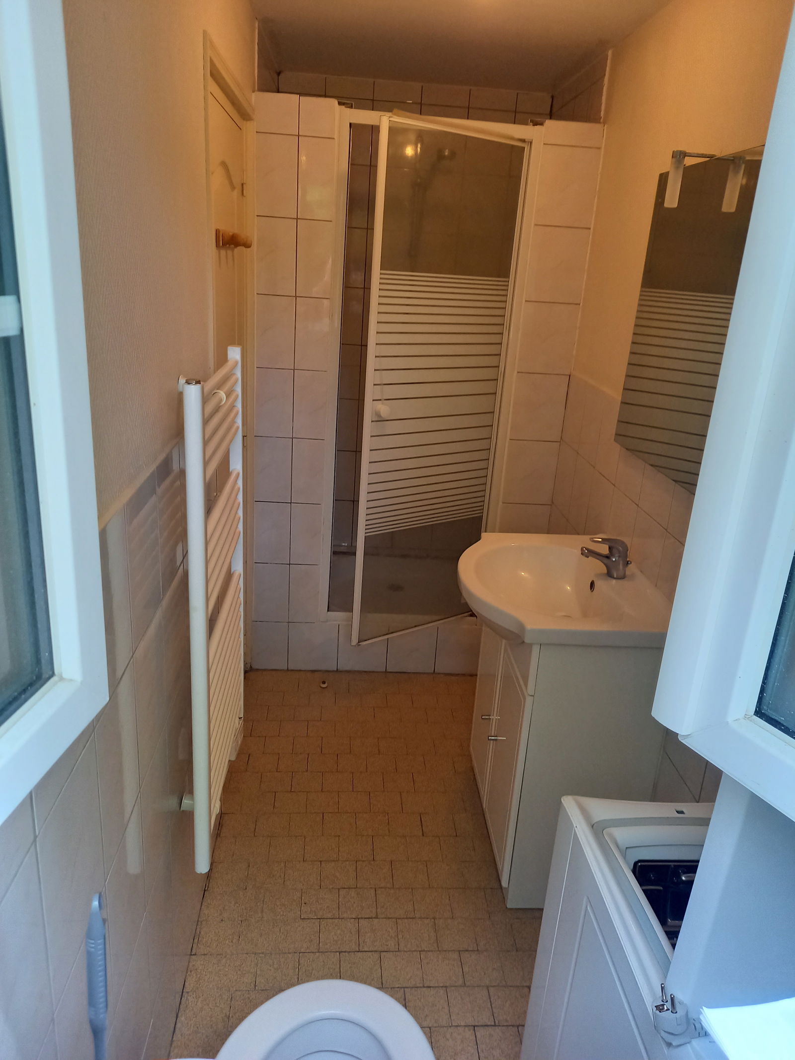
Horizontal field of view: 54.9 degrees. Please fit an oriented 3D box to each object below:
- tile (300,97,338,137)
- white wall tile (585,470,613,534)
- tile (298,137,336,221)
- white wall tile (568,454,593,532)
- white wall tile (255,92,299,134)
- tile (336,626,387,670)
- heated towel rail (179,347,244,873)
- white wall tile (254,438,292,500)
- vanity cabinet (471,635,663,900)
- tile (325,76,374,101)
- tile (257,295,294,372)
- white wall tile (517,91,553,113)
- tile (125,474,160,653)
[{"bbox_3d":[-0.261,-1.340,2.494,0.116,0.114,0.010,2,19,-5],"label":"tile"},{"bbox_3d":[0.662,-0.051,2.499,0.010,0.250,0.201,2,20,-5],"label":"white wall tile"},{"bbox_3d":[-0.273,-1.167,2.553,0.116,0.250,0.010,2,19,-5],"label":"tile"},{"bbox_3d":[0.649,-0.120,2.690,0.010,0.250,0.201,2,20,-5],"label":"white wall tile"},{"bbox_3d":[-0.387,-1.347,2.480,0.137,0.115,0.010,2,20,-5],"label":"white wall tile"},{"bbox_3d":[-0.141,0.485,3.135,0.200,0.206,0.010,2,19,-5],"label":"tile"},{"bbox_3d":[-0.387,0.129,1.594,0.088,0.945,0.570,2,19,-6],"label":"heated towel rail"},{"bbox_3d":[-0.462,-0.223,2.853,0.138,0.250,0.010,2,19,-5],"label":"white wall tile"},{"bbox_3d":[0.468,0.548,2.227,0.362,0.801,0.603,2,20,-5],"label":"vanity cabinet"},{"bbox_3d":[-0.199,-1.841,3.192,0.202,0.068,0.010,2,19,-5],"label":"tile"},{"bbox_3d":[-0.428,-0.694,2.688,0.136,0.250,0.010,2,19,-5],"label":"tile"},{"bbox_3d":[0.586,-1.827,3.283,0.151,0.074,0.010,2,20,-5],"label":"white wall tile"},{"bbox_3d":[-0.409,0.045,1.226,0.010,0.242,0.200,2,19,-5],"label":"tile"}]

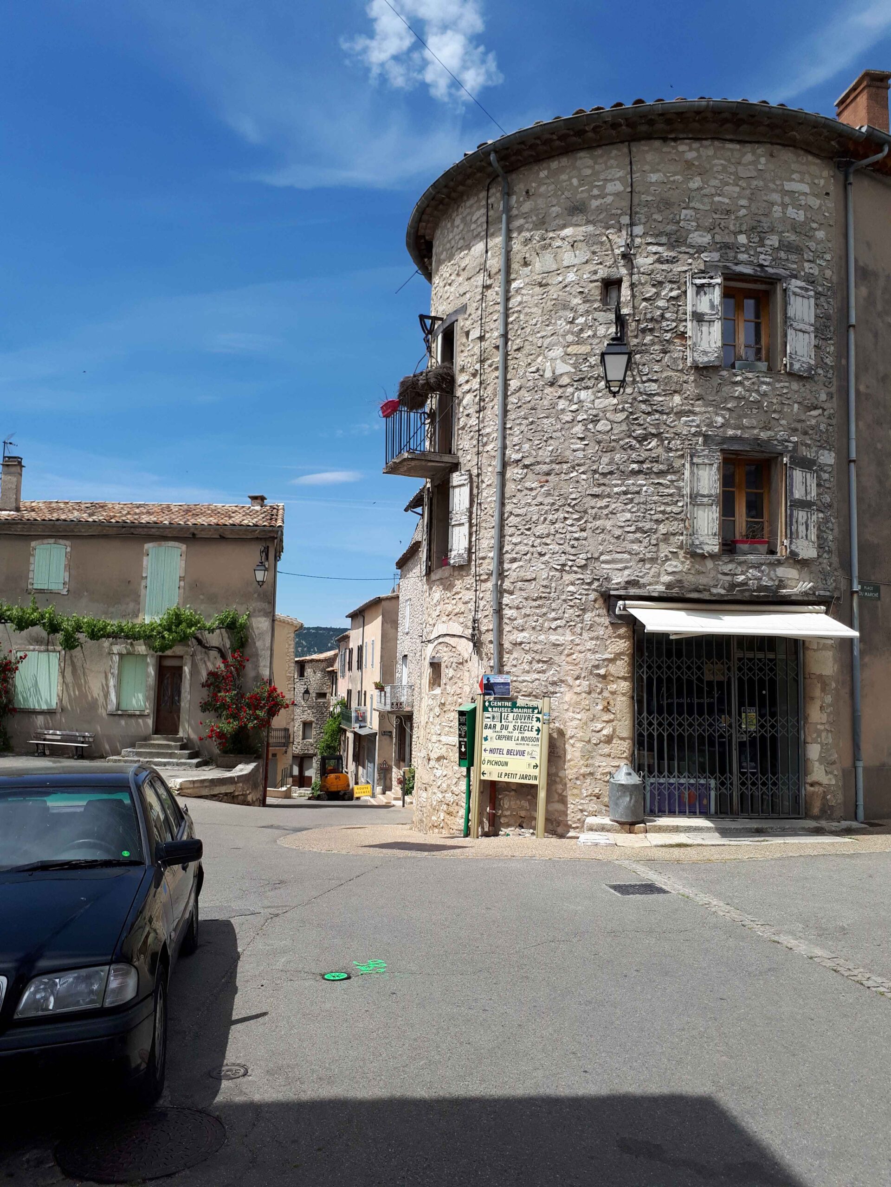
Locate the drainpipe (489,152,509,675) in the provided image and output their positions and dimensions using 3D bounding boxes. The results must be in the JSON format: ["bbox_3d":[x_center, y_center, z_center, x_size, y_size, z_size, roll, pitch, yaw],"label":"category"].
[{"bbox_3d":[0.663,-1.598,12.898,0.110,9.500,0.330,-4,-8,44],"label":"drainpipe"}]

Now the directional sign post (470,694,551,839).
[{"bbox_3d":[0.843,2.248,12.016,0.990,1.839,0.100,-1,-6,24],"label":"directional sign post"}]

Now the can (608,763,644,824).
[{"bbox_3d":[2.237,2.450,11.422,0.457,0.681,0.437,1,-6,0],"label":"can"}]

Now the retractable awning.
[{"bbox_3d":[3.714,0.343,11.723,2.750,0.477,0.950,2,-6,-5],"label":"retractable awning"}]

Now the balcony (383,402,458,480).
[{"bbox_3d":[-0.377,-2.403,14.388,0.800,1.100,1.280,3,-6,-19],"label":"balcony"}]

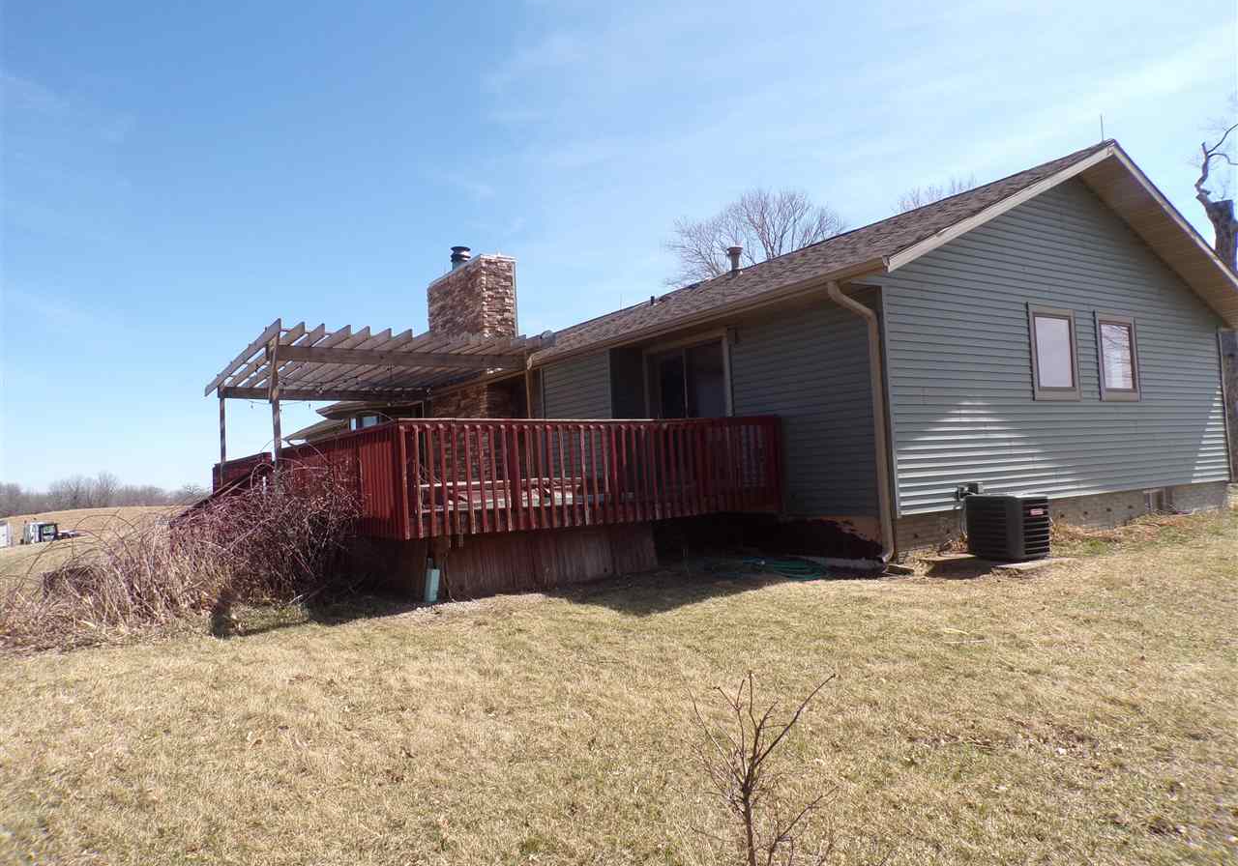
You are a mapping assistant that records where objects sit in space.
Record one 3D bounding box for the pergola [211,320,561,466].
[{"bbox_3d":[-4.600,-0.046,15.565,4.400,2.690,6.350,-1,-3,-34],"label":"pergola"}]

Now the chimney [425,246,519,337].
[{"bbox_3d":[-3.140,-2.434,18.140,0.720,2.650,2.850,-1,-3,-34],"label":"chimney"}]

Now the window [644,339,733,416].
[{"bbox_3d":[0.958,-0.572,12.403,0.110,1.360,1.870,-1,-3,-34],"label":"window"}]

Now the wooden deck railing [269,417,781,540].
[{"bbox_3d":[-1.707,0.612,11.995,4.850,1.180,6.200,-1,-3,-34],"label":"wooden deck railing"}]

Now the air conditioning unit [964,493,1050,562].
[{"bbox_3d":[4.122,0.993,9.108,0.630,0.660,0.570,-1,-3,-34],"label":"air conditioning unit"}]

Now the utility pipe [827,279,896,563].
[{"bbox_3d":[2.646,-0.126,9.346,0.650,3.100,0.170,-1,-3,-34],"label":"utility pipe"}]

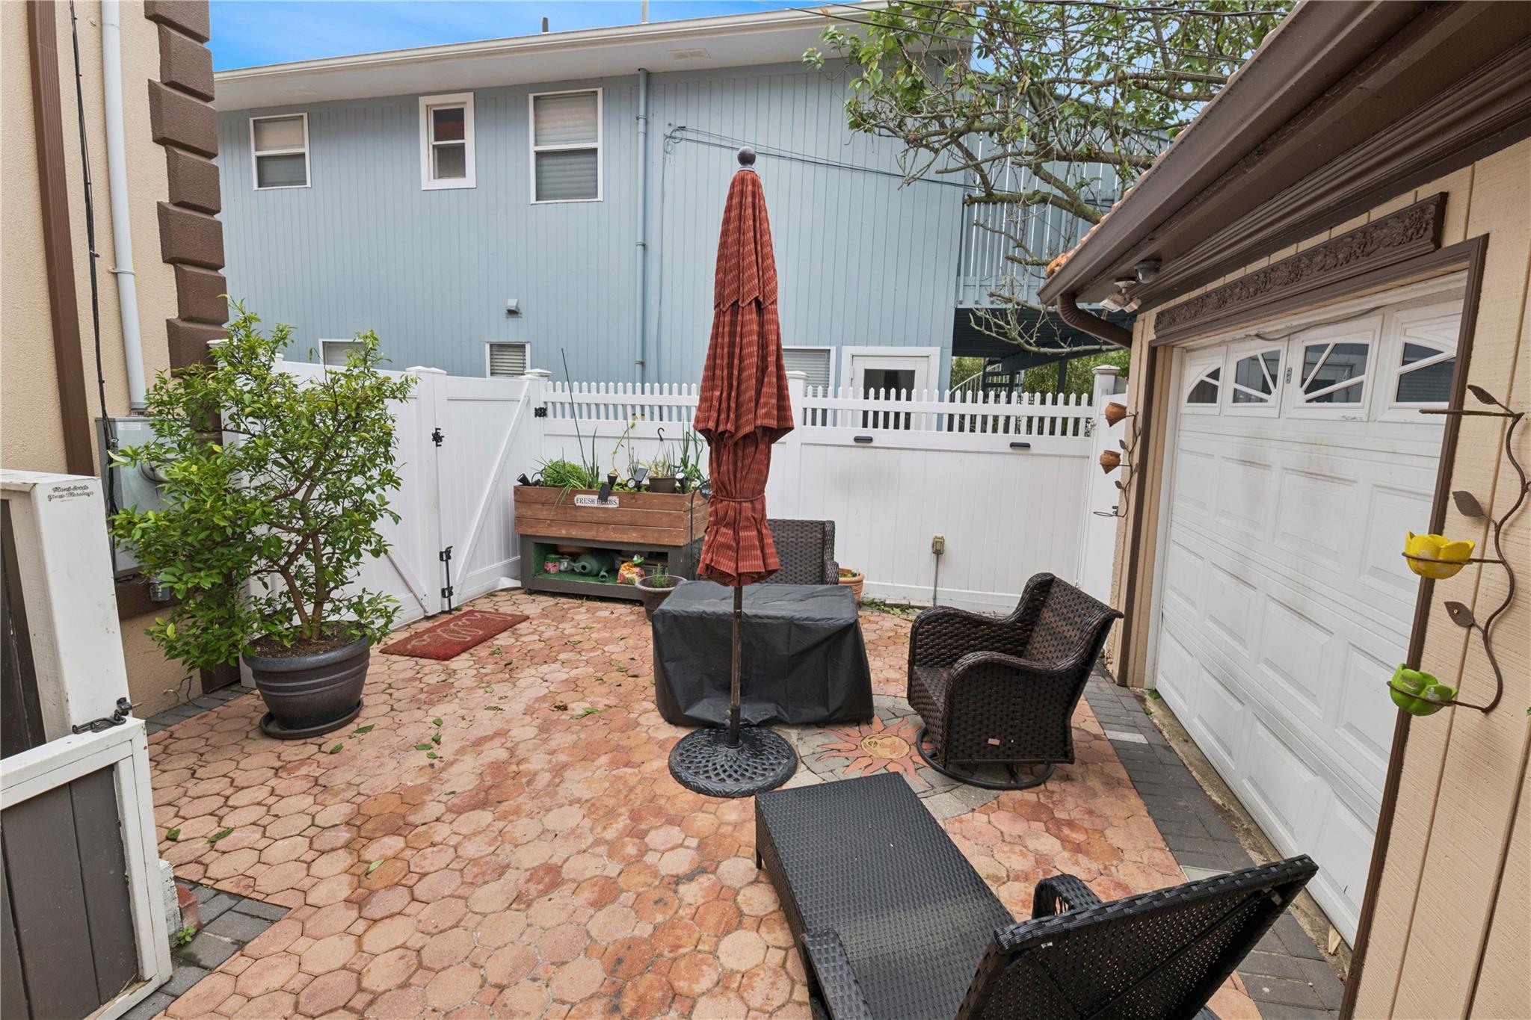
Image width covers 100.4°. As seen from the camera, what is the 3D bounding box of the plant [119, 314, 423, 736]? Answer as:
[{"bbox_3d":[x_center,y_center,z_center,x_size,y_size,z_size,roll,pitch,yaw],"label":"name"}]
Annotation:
[{"bbox_3d":[-2.287,0.074,2.988,1.100,2.000,1.000,-5,12,-36],"label":"plant"}]

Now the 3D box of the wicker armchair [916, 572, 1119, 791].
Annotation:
[{"bbox_3d":[1.120,0.764,3.066,0.748,0.861,0.687,1,10,-4],"label":"wicker armchair"}]

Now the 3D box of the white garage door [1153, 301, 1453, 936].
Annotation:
[{"bbox_3d":[2.221,0.239,2.718,0.080,2.092,2.374,5,10,14],"label":"white garage door"}]

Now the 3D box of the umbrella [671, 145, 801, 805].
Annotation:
[{"bbox_3d":[-0.092,-0.138,2.763,0.580,2.652,0.580,4,10,11],"label":"umbrella"}]

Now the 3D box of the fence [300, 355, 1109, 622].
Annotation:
[{"bbox_3d":[-0.005,0.016,4.231,5.050,1.880,2.680,4,10,11],"label":"fence"}]

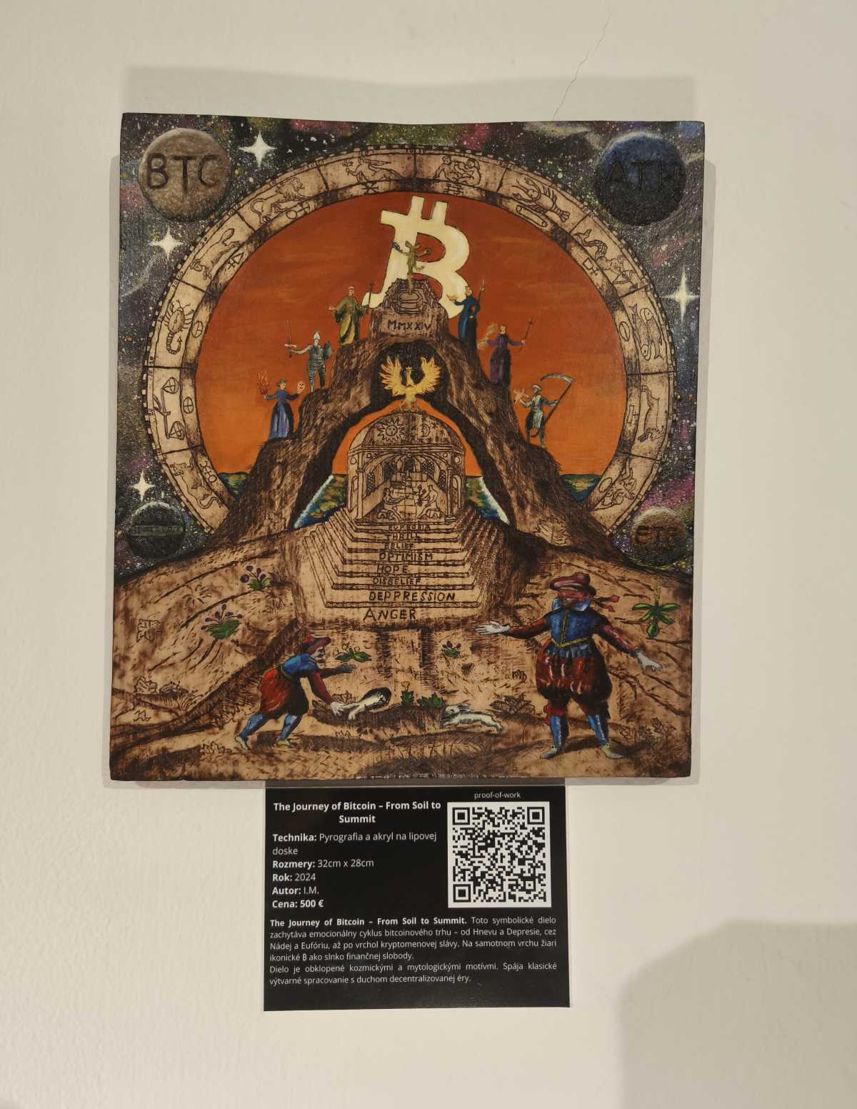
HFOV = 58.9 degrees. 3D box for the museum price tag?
[{"bbox_3d":[-0.006,0.168,0.372,0.148,0.105,0.003,0,-5,-1],"label":"museum price tag"}]

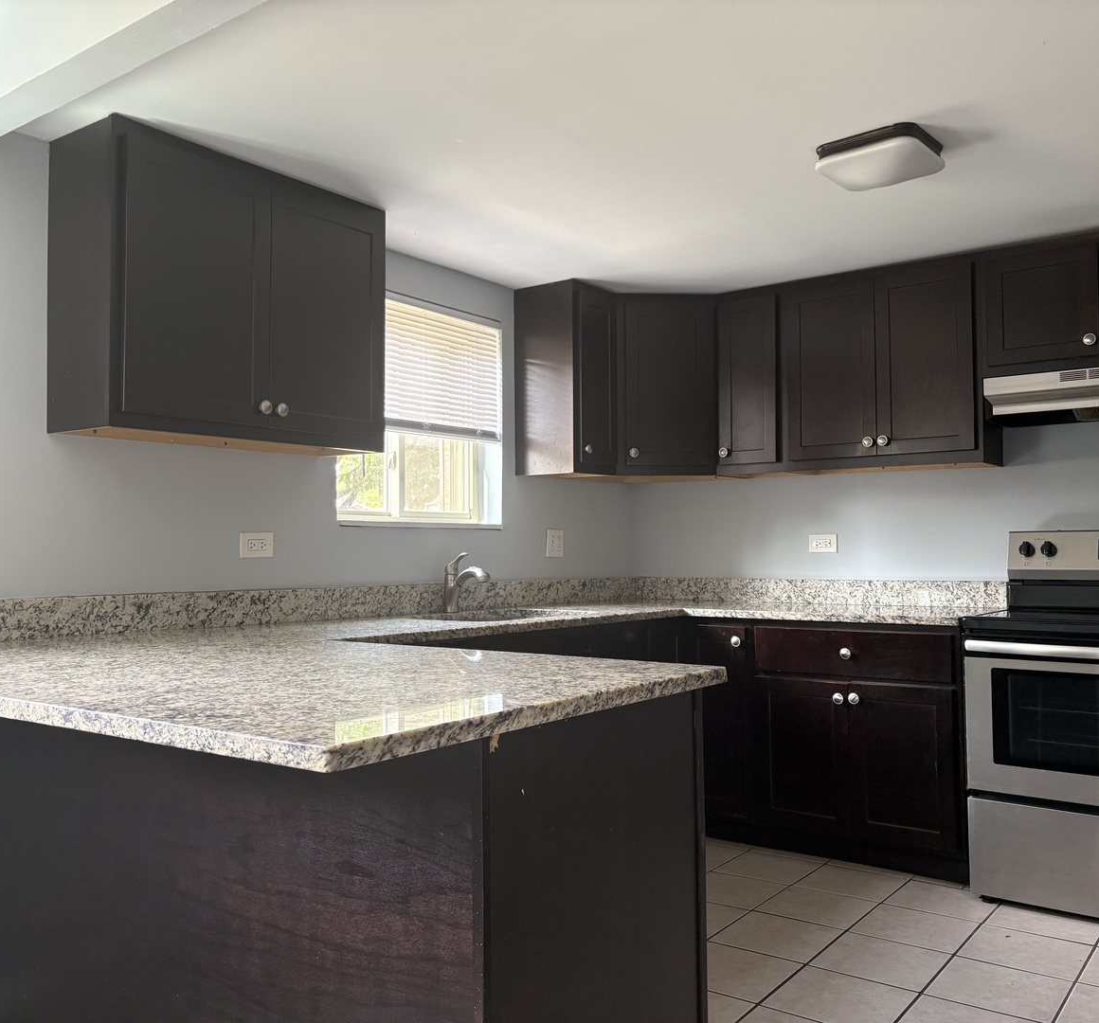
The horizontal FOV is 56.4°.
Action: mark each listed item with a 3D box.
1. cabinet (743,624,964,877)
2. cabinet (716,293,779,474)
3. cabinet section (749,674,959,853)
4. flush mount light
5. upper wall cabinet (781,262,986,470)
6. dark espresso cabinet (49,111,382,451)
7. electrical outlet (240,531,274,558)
[{"bbox_3d":[1.250,0.843,3.868,0.767,0.882,0.630,-2,-3,37],"label":"cabinet"},{"bbox_3d":[0.913,-0.530,4.365,0.299,0.766,0.320,-2,-3,37],"label":"cabinet"},{"bbox_3d":[1.250,0.894,3.914,0.749,0.549,0.602,-2,-3,37],"label":"cabinet section"},{"bbox_3d":[0.888,-0.937,2.756,0.285,0.073,0.282,-2,-3,37],"label":"flush mount light"},{"bbox_3d":[1.339,-0.544,4.044,0.767,0.766,0.320,-2,-3,37],"label":"upper wall cabinet"},{"bbox_3d":[-0.905,-0.577,2.949,0.320,0.766,0.913,-2,-3,37],"label":"dark espresso cabinet"},{"bbox_3d":[-0.904,0.105,3.180,0.009,0.077,0.124,-2,-3,37],"label":"electrical outlet"}]

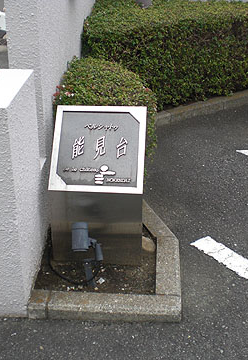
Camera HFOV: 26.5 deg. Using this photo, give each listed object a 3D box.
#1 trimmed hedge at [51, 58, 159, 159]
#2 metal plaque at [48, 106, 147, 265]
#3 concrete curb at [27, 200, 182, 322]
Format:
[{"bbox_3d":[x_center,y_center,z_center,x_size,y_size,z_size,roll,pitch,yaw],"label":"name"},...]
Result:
[{"bbox_3d":[-0.108,-0.307,3.337,0.620,0.700,1.100,1,27,1],"label":"trimmed hedge"},{"bbox_3d":[-0.118,0.025,2.644,0.450,0.740,0.370,2,27,3],"label":"metal plaque"},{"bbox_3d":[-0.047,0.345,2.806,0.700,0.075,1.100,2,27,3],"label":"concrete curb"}]

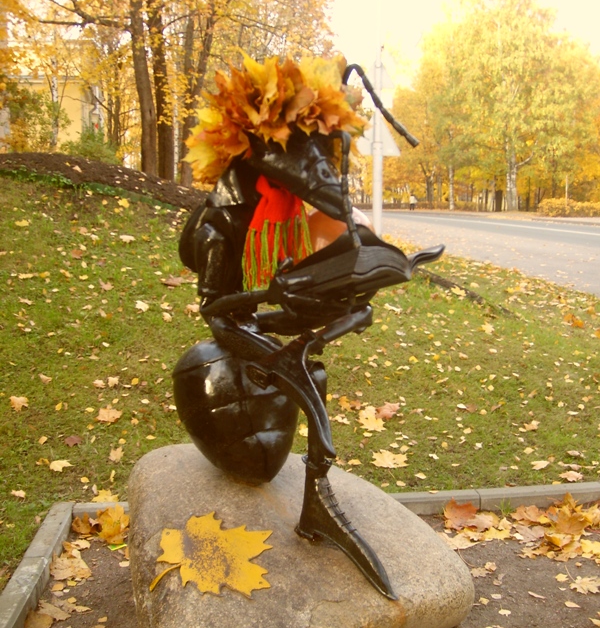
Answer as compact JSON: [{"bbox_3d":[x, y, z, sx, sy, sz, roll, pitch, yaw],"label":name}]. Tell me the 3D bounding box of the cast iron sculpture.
[{"bbox_3d":[0.020,-0.007,2.750,0.820,1.700,0.600,4,9,28],"label":"cast iron sculpture"}]

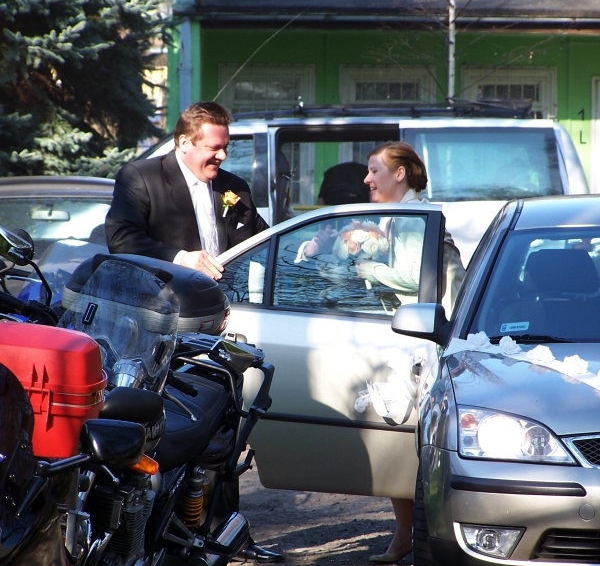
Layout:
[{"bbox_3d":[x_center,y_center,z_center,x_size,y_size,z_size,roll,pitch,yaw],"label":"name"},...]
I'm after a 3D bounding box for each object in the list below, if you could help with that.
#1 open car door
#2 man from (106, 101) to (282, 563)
[{"bbox_3d":[0.115,0.250,20.650,1.030,1.080,0.200,1,2,34],"label":"open car door"},{"bbox_3d":[-0.418,0.187,21.200,0.600,1.770,0.460,-1,2,-41],"label":"man"}]

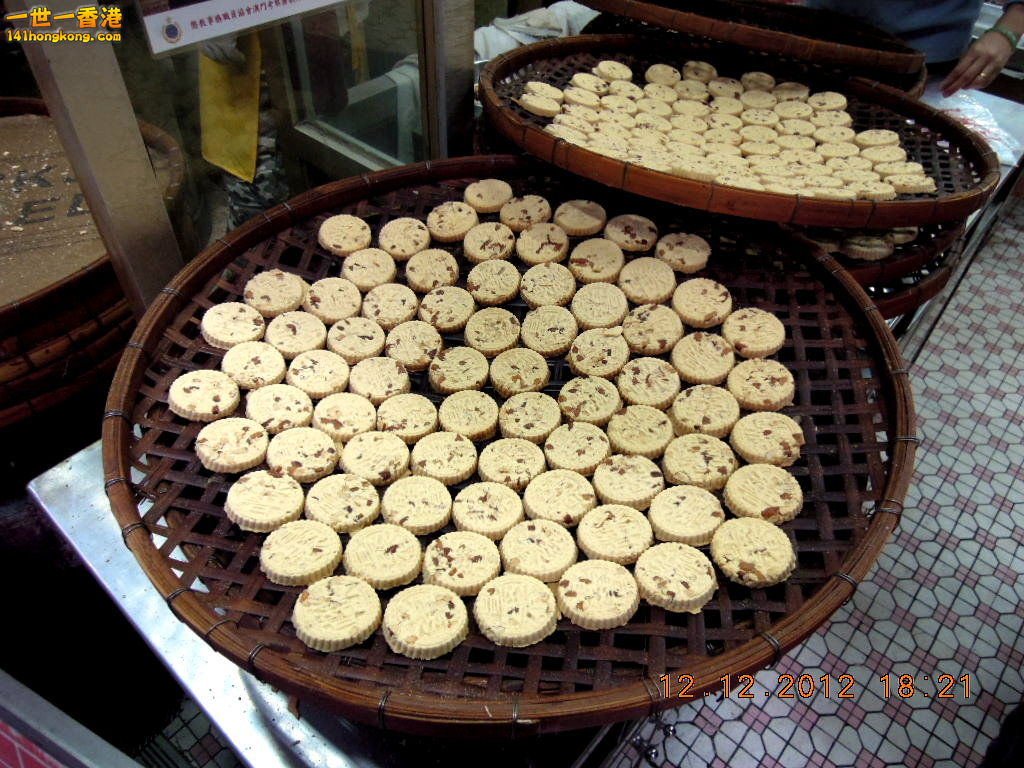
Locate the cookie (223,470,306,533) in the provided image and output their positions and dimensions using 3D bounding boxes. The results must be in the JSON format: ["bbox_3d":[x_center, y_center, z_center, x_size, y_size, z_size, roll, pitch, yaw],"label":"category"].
[{"bbox_3d":[-0.203,0.097,0.584,0.059,0.011,0.059,13,37,0],"label":"cookie"}]

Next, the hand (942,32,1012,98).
[{"bbox_3d":[0.839,-0.576,1.280,0.160,0.050,0.080,-44,61,-7],"label":"hand"}]

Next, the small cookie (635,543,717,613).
[{"bbox_3d":[0.107,0.124,0.462,0.052,0.009,0.052,-8,32,0],"label":"small cookie"}]

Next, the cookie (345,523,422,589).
[{"bbox_3d":[-0.087,0.116,0.480,0.052,0.009,0.052,7,32,0],"label":"cookie"}]

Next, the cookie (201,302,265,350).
[{"bbox_3d":[-0.284,-0.058,0.723,0.059,0.011,0.059,10,48,-11],"label":"cookie"}]

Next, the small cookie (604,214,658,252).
[{"bbox_3d":[0.131,-0.166,0.783,0.056,0.012,0.056,-3,49,0],"label":"small cookie"}]

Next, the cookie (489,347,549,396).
[{"bbox_3d":[0.008,-0.011,0.684,0.056,0.011,0.056,-1,44,0],"label":"cookie"}]

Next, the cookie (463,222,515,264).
[{"bbox_3d":[-0.026,-0.154,0.777,0.056,0.012,0.056,0,53,0],"label":"cookie"}]

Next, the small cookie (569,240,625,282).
[{"bbox_3d":[0.089,-0.129,0.747,0.056,0.012,0.056,-2,55,0],"label":"small cookie"}]

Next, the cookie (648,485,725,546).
[{"bbox_3d":[0.141,0.108,0.576,0.059,0.011,0.059,-11,36,0],"label":"cookie"}]

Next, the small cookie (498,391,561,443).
[{"bbox_3d":[0.016,0.028,0.598,0.052,0.009,0.052,-3,44,0],"label":"small cookie"}]

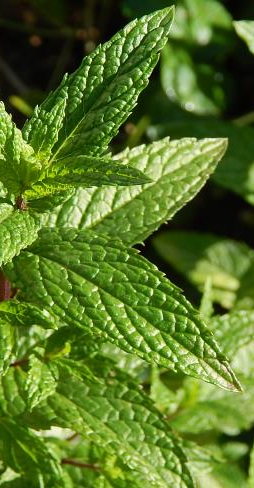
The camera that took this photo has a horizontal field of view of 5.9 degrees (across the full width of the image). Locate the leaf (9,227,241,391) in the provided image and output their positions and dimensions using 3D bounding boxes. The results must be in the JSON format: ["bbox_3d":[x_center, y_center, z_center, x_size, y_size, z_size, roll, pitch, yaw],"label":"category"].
[{"bbox_3d":[-0.001,0.016,0.598,0.065,0.011,0.026,33,58,11],"label":"leaf"}]

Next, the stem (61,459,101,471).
[{"bbox_3d":[-0.012,0.057,0.645,0.013,0.002,0.002,12,46,14],"label":"stem"}]

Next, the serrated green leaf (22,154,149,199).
[{"bbox_3d":[-0.009,-0.016,0.588,0.031,0.007,0.013,-1,44,15],"label":"serrated green leaf"}]

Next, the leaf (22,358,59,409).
[{"bbox_3d":[-0.022,0.036,0.632,0.011,0.005,0.015,6,65,0],"label":"leaf"}]

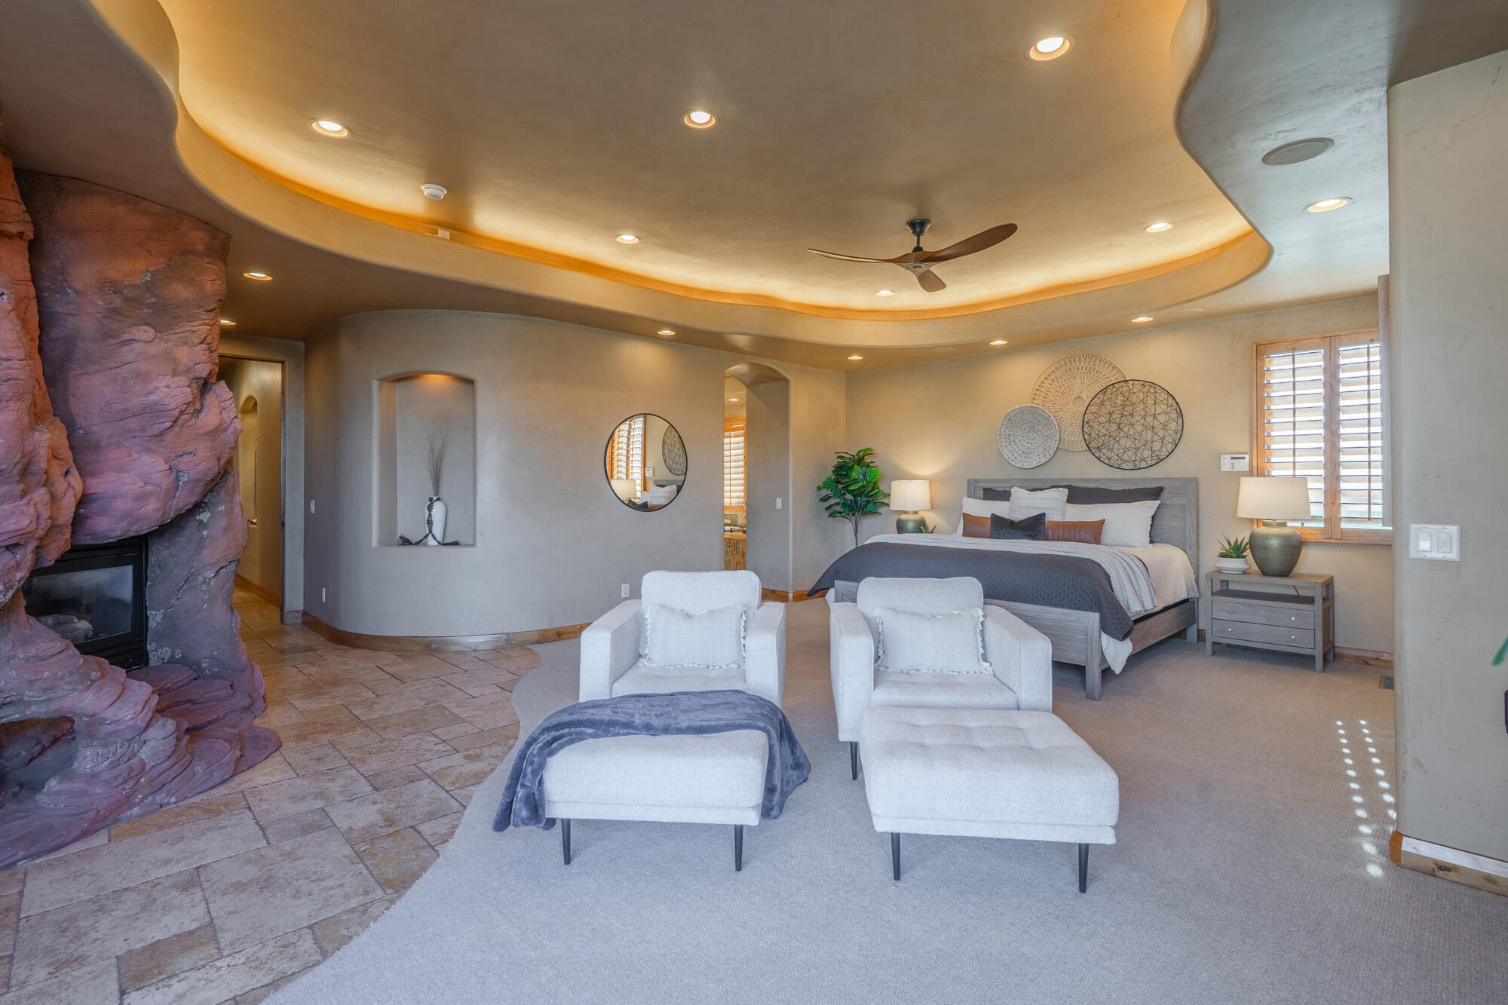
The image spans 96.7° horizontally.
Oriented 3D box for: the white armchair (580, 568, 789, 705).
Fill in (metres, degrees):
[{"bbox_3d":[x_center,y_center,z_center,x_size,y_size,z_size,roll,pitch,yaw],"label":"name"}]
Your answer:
[{"bbox_3d":[-0.309,0.799,3.434,0.885,0.860,0.870,0,1,4],"label":"white armchair"}]

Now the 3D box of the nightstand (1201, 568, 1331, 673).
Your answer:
[{"bbox_3d":[3.865,0.861,5.030,0.470,0.625,0.688,-1,1,-42],"label":"nightstand"}]

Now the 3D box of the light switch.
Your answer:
[{"bbox_3d":[2.240,0.133,2.203,0.012,0.116,0.116,-1,1,-45],"label":"light switch"}]

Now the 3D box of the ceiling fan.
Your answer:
[{"bbox_3d":[1.149,-1.738,4.611,1.400,0.343,1.280,0,1,24],"label":"ceiling fan"}]

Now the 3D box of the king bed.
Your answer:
[{"bbox_3d":[2.160,0.486,5.591,2.220,1.376,2.200,-1,1,-43],"label":"king bed"}]

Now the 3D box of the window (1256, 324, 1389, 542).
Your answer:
[{"bbox_3d":[4.246,-0.469,4.941,0.070,1.540,0.900,-1,1,-43],"label":"window"}]

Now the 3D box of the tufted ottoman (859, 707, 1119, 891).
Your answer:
[{"bbox_3d":[0.780,1.026,2.388,0.740,0.420,0.550,0,1,5],"label":"tufted ottoman"}]

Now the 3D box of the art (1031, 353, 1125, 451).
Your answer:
[{"bbox_3d":[3.022,-0.920,6.229,0.035,0.900,0.900,-1,1,-44],"label":"art"}]

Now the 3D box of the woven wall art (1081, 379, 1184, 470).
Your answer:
[{"bbox_3d":[3.312,-0.679,5.890,0.035,0.790,0.800,-1,1,-44],"label":"woven wall art"}]

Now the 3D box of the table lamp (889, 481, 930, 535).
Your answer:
[{"bbox_3d":[1.678,0.140,7.204,0.430,0.750,0.430,-1,1,-44],"label":"table lamp"}]

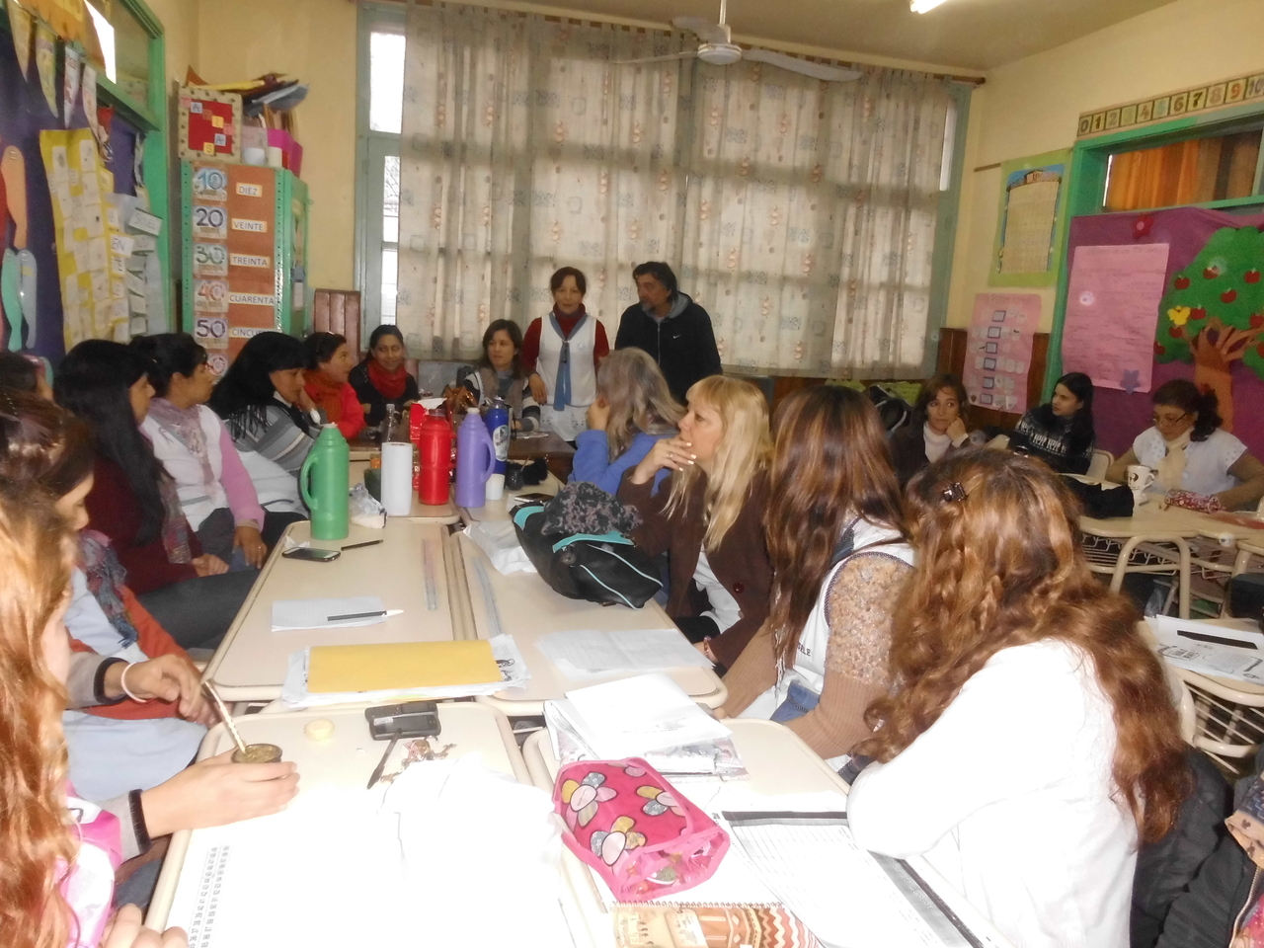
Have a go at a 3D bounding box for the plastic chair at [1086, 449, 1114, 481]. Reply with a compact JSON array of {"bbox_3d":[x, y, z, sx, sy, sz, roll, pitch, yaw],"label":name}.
[{"bbox_3d":[2.187,0.299,5.033,0.470,0.820,0.420,-1,11,-26],"label":"plastic chair"}]

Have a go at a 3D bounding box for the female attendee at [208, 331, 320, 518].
[{"bbox_3d":[-1.278,0.151,3.380,0.650,1.250,0.500,2,10,-10],"label":"female attendee"}]

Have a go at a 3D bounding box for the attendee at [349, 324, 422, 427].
[{"bbox_3d":[-1.147,-0.057,4.349,0.460,1.240,0.680,1,11,-16],"label":"attendee"}]

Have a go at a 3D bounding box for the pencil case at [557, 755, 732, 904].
[{"bbox_3d":[0.005,0.443,1.221,0.130,0.070,0.230,-1,11,-26],"label":"pencil case"}]

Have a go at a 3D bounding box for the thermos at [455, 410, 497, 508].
[{"bbox_3d":[-0.494,-0.055,3.039,0.130,0.312,0.097,2,11,-8],"label":"thermos"}]

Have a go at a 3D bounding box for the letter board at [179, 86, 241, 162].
[{"bbox_3d":[-2.130,-1.761,4.805,0.290,0.339,0.030,1,11,-15],"label":"letter board"}]

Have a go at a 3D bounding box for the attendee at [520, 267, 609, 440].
[{"bbox_3d":[-0.391,-0.315,5.113,0.460,1.566,0.300,3,11,-5],"label":"attendee"}]

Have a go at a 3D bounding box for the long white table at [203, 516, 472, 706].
[{"bbox_3d":[-0.660,0.620,2.255,0.455,0.740,1.210,1,11,-13],"label":"long white table"}]

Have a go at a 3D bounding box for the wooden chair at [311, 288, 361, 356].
[{"bbox_3d":[-1.576,-0.497,5.015,0.380,0.930,0.420,1,11,-16],"label":"wooden chair"}]

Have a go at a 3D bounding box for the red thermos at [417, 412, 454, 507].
[{"bbox_3d":[-0.667,-0.062,3.216,0.108,0.316,0.130,1,10,-12],"label":"red thermos"}]

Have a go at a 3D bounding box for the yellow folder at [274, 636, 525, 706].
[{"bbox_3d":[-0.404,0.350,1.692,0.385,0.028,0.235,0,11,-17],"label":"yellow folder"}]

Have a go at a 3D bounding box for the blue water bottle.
[{"bbox_3d":[-0.472,-0.107,3.341,0.079,0.315,0.079,2,11,-8],"label":"blue water bottle"}]

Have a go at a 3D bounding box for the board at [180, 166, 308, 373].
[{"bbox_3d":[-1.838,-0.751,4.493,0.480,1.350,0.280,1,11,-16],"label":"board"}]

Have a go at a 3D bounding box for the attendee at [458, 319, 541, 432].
[{"bbox_3d":[-0.606,-0.073,4.459,0.470,1.270,0.680,1,11,-13],"label":"attendee"}]

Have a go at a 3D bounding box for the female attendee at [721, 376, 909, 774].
[{"bbox_3d":[0.342,0.475,1.931,0.620,1.290,0.480,6,10,16],"label":"female attendee"}]

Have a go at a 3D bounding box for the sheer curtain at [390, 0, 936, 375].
[{"bbox_3d":[0.325,-1.546,5.608,3.320,1.900,0.140,1,11,-16],"label":"sheer curtain"}]

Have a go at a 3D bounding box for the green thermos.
[{"bbox_3d":[-0.833,0.018,2.572,0.136,0.305,0.106,0,11,-18],"label":"green thermos"}]

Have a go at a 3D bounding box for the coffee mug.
[{"bbox_3d":[2.102,0.020,3.920,0.104,0.103,0.085,9,12,28],"label":"coffee mug"}]

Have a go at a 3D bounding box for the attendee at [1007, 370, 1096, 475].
[{"bbox_3d":[2.071,0.109,4.881,0.600,1.230,0.470,-1,11,-26],"label":"attendee"}]

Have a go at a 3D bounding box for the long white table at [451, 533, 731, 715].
[{"bbox_3d":[-0.202,0.654,2.327,0.460,0.740,1.240,1,10,-13],"label":"long white table"}]

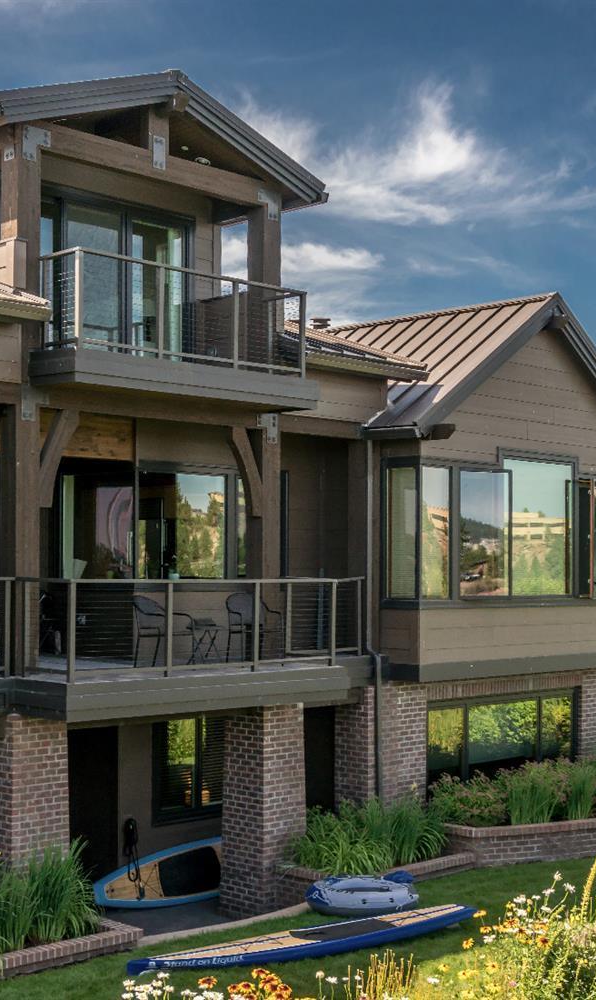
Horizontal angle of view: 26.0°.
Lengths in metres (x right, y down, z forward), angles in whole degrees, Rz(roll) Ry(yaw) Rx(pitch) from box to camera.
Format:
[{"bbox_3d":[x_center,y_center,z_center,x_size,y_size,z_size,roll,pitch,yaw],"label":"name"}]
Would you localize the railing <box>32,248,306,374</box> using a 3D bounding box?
[{"bbox_3d":[-1.350,-2.030,14.800,3.200,1.050,0.660,2,-3,-41],"label":"railing"}]

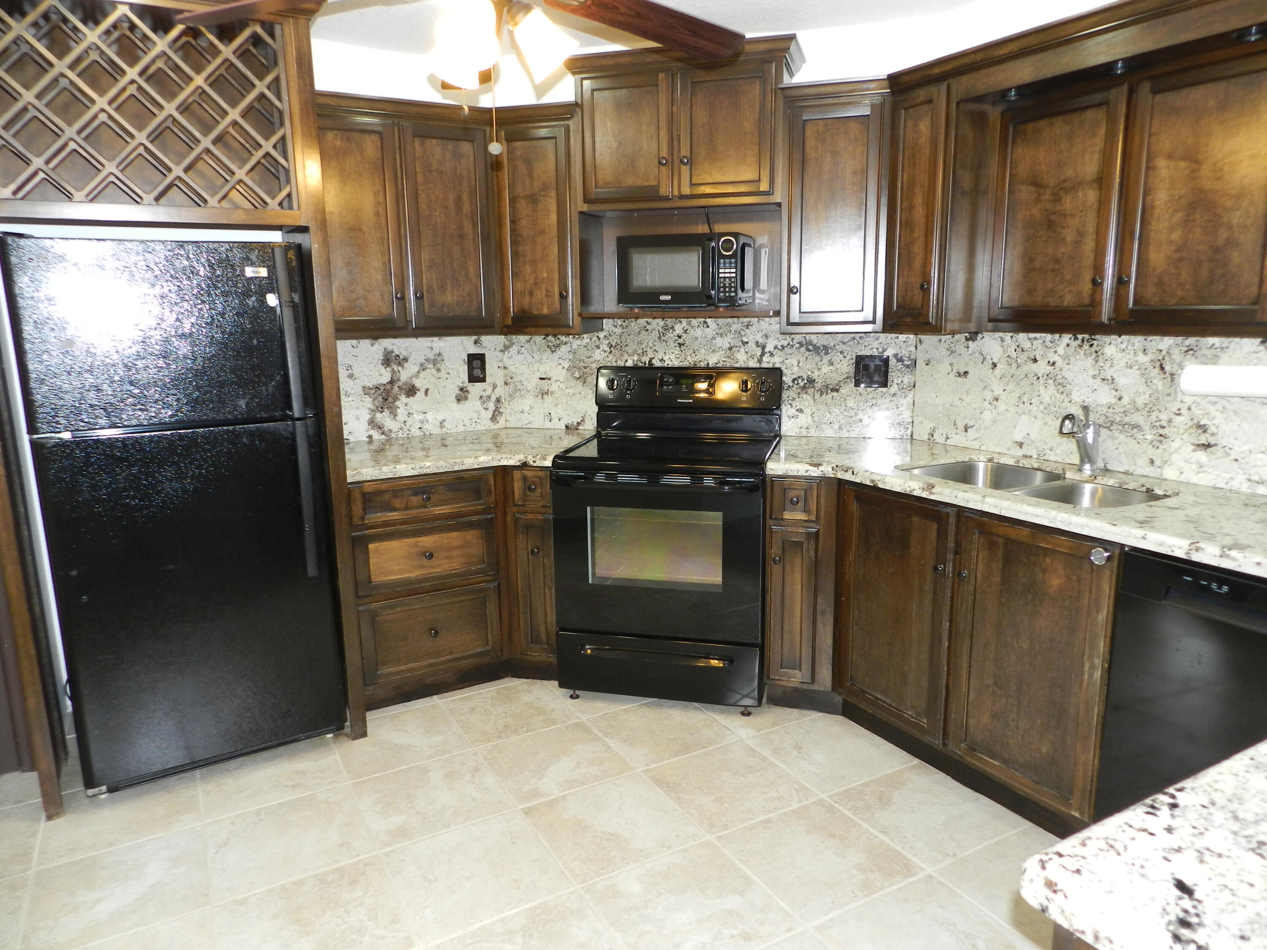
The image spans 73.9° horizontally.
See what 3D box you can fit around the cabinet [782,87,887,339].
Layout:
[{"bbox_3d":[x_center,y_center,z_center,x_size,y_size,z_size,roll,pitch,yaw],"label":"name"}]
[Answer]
[{"bbox_3d":[0.731,-0.930,3.043,0.360,0.820,0.320,2,11,16],"label":"cabinet"}]

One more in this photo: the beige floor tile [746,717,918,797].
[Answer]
[{"bbox_3d":[0.638,0.901,2.751,0.395,0.012,0.395,-7,12,-28],"label":"beige floor tile"}]

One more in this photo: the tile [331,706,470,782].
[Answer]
[{"bbox_3d":[-0.802,0.906,2.874,0.402,0.011,0.398,-7,13,-28],"label":"tile"}]

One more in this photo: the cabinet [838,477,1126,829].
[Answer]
[{"bbox_3d":[1.174,0.434,2.610,0.610,0.765,0.950,-7,13,-28],"label":"cabinet"}]

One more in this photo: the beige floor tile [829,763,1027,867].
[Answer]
[{"bbox_3d":[0.832,0.963,2.407,0.395,0.012,0.395,-7,12,-28],"label":"beige floor tile"}]

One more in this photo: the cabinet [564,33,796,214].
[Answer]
[{"bbox_3d":[0.195,-1.278,3.179,0.830,0.550,0.380,2,11,16],"label":"cabinet"}]

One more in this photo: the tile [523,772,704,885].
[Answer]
[{"bbox_3d":[-0.061,0.990,2.383,0.402,0.011,0.398,-7,13,-28],"label":"tile"}]

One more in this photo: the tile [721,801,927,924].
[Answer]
[{"bbox_3d":[0.486,1.011,2.233,0.402,0.011,0.398,-7,13,-28],"label":"tile"}]

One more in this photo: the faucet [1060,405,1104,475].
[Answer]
[{"bbox_3d":[1.369,-0.102,2.579,0.180,0.212,0.060,-7,13,-28],"label":"faucet"}]

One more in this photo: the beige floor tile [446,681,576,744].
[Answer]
[{"bbox_3d":[-0.450,0.863,3.067,0.402,0.011,0.398,-7,13,-28],"label":"beige floor tile"}]

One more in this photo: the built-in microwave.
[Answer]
[{"bbox_3d":[0.204,-0.756,3.188,0.445,0.265,0.345,2,11,16],"label":"built-in microwave"}]

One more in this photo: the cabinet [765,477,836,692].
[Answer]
[{"bbox_3d":[0.656,0.330,3.176,0.245,0.765,0.600,2,11,16],"label":"cabinet"}]

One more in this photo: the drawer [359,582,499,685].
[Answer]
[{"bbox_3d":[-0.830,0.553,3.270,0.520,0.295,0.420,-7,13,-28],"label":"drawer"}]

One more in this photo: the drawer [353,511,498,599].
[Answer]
[{"bbox_3d":[-0.828,0.259,3.192,0.512,0.228,0.380,-7,12,-28],"label":"drawer"}]

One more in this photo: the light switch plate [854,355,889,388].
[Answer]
[{"bbox_3d":[0.948,-0.408,3.345,0.126,0.122,0.010,2,11,16],"label":"light switch plate"}]

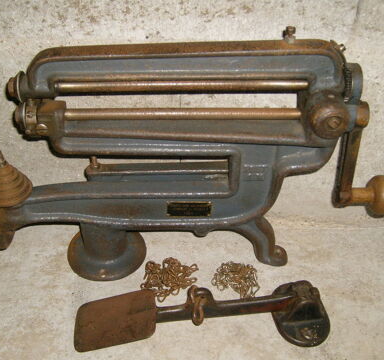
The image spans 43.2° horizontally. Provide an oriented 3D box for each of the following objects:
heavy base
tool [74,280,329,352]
[{"bbox_3d":[-0.120,0.076,0.687,0.112,0.082,0.112,0,30,0],"label":"heavy base"},{"bbox_3d":[0.012,0.156,0.588,0.292,0.044,0.098,-1,31,-1],"label":"tool"}]

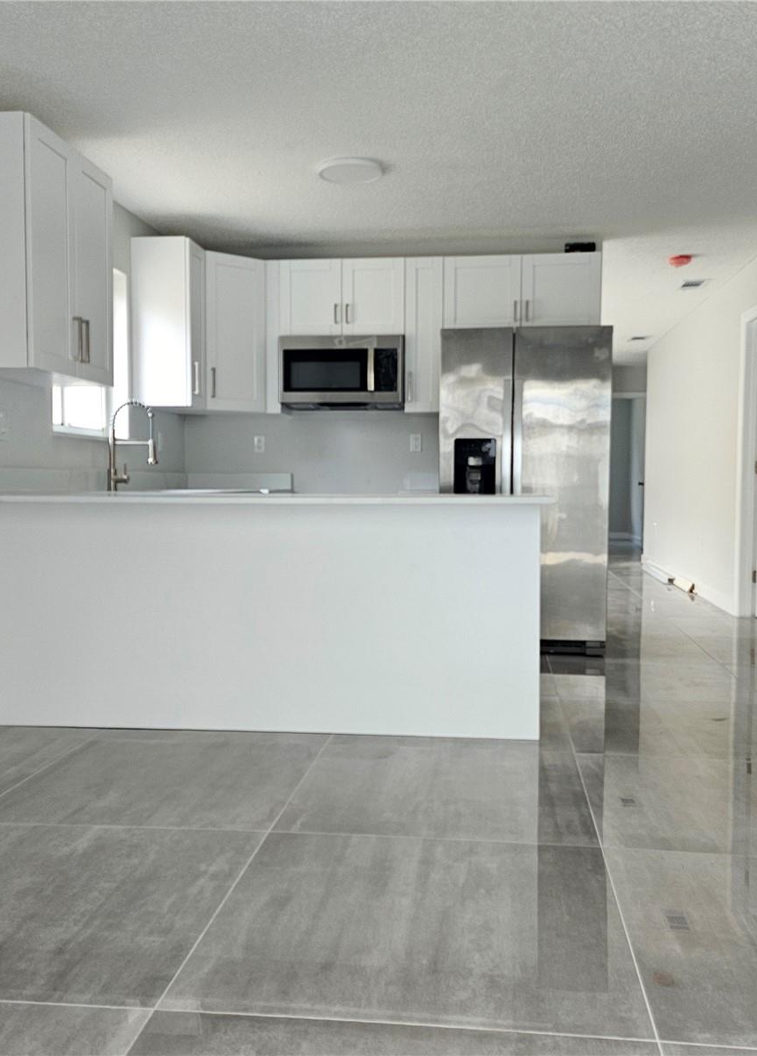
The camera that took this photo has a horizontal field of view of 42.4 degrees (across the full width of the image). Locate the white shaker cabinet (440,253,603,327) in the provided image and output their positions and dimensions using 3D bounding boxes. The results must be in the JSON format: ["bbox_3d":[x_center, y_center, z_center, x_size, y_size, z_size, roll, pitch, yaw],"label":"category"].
[{"bbox_3d":[0.861,-1.394,5.922,0.921,0.453,0.322,0,3,7],"label":"white shaker cabinet"}]

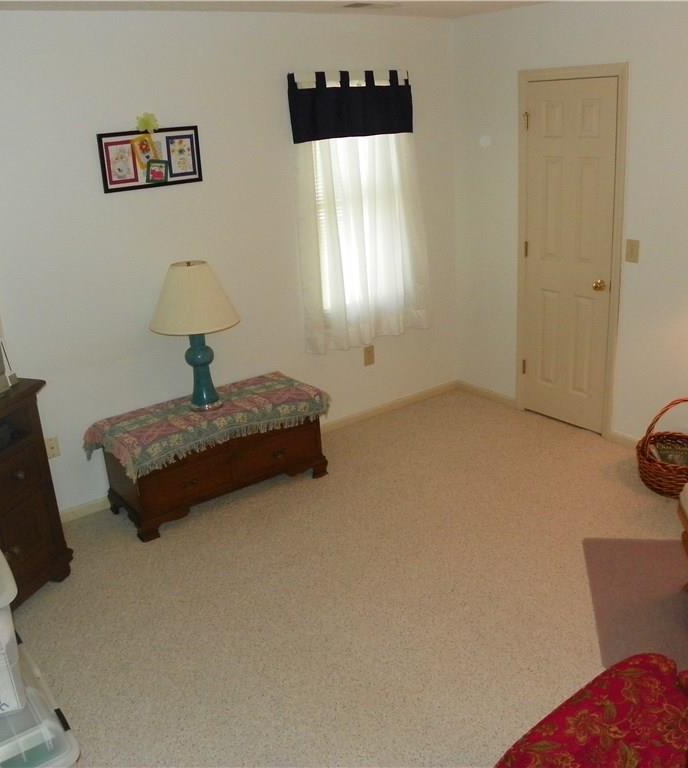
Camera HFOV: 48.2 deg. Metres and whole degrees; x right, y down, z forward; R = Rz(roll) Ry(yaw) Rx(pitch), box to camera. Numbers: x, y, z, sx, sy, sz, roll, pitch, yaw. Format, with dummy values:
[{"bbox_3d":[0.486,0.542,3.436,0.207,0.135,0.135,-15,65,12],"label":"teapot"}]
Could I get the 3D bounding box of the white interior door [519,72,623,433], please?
[{"bbox_3d":[1.317,-0.715,4.537,0.050,2.040,0.647,-17,23,-32],"label":"white interior door"}]

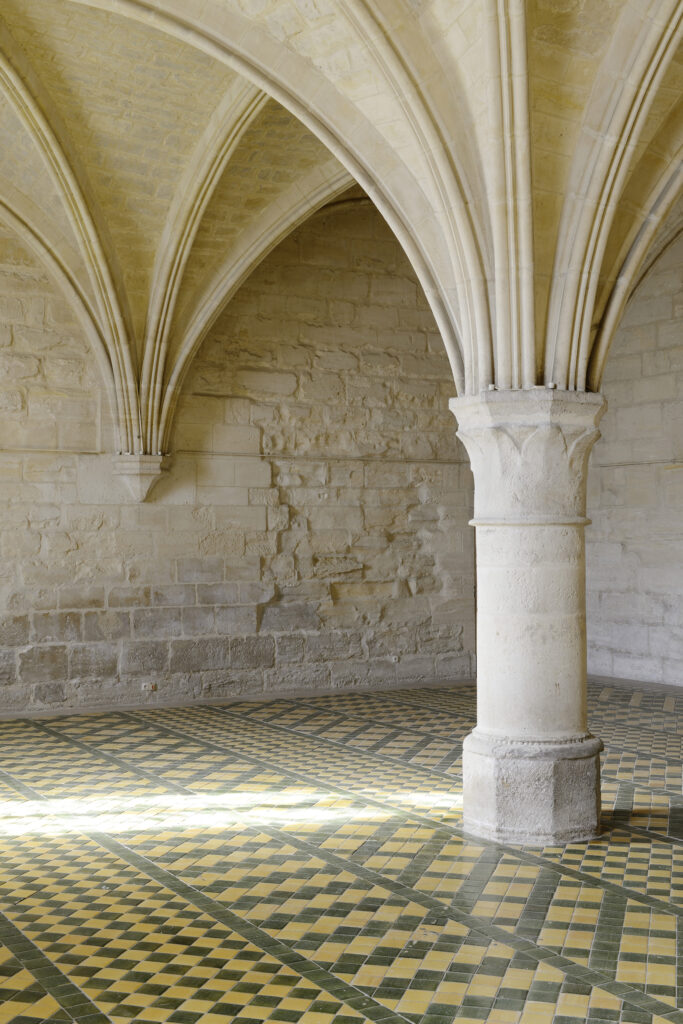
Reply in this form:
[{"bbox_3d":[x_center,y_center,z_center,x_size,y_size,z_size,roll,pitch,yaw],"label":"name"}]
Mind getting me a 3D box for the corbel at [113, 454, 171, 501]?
[{"bbox_3d":[-1.759,-0.303,11.265,0.540,0.421,0.250,1,-1,-29],"label":"corbel"}]

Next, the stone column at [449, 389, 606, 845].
[{"bbox_3d":[1.014,0.542,6.725,0.835,2.297,0.835,0,-1,15],"label":"stone column"}]

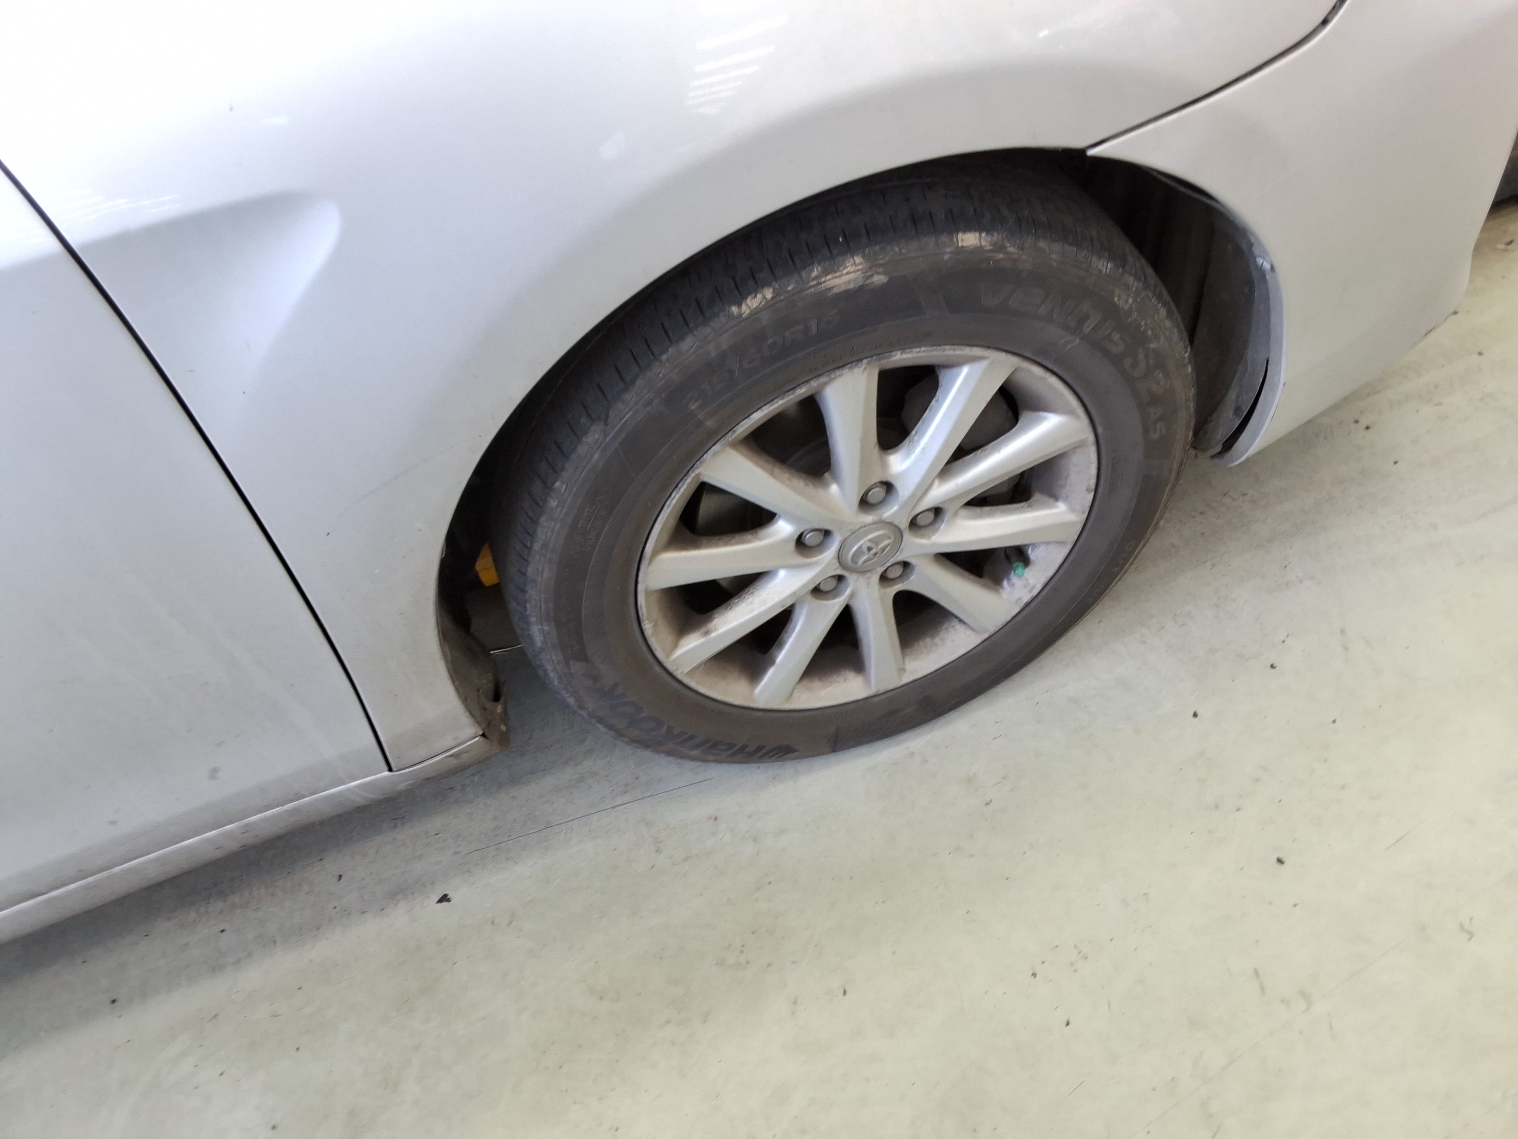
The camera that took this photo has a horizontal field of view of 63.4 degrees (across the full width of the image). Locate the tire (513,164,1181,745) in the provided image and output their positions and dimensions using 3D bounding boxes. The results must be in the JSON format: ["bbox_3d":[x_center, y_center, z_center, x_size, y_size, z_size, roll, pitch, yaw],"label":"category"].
[{"bbox_3d":[0.074,-0.085,1.168,0.662,0.655,0.220,-20,49,-4],"label":"tire"}]

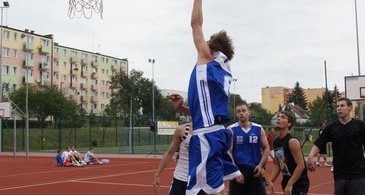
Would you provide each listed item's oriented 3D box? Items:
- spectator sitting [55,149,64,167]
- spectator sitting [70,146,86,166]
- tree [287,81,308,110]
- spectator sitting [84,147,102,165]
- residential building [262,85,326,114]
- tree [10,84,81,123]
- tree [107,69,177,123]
[{"bbox_3d":[-5.481,2.739,22.673,0.650,0.750,0.500,0,-4,-18],"label":"spectator sitting"},{"bbox_3d":[-4.794,2.705,23.272,0.850,0.860,0.520,-1,-4,-6],"label":"spectator sitting"},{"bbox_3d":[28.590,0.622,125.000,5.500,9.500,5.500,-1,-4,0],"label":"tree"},{"bbox_3d":[-4.165,2.730,23.510,0.850,0.820,0.520,-1,-4,-3],"label":"spectator sitting"},{"bbox_3d":[45.460,2.446,205.000,28.000,15.000,14.000,-3,-4,30],"label":"residential building"},{"bbox_3d":[-16.348,0.716,60.000,8.800,5.000,7.500,-1,-4,0],"label":"tree"},{"bbox_3d":[-6.034,0.074,74.000,10.000,8.200,9.000,-1,-4,0],"label":"tree"}]

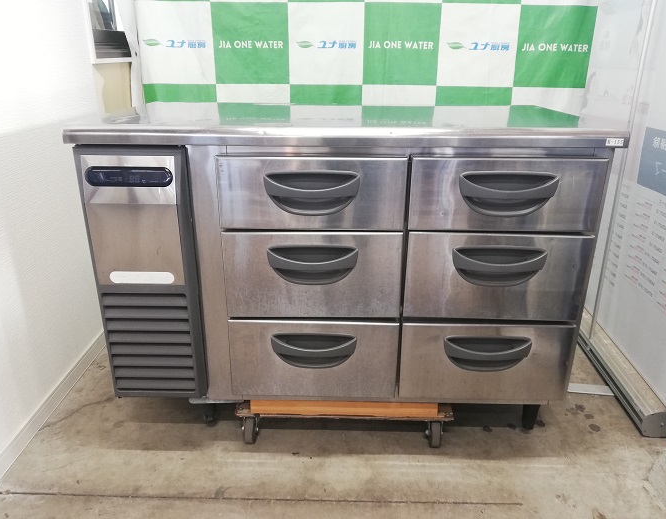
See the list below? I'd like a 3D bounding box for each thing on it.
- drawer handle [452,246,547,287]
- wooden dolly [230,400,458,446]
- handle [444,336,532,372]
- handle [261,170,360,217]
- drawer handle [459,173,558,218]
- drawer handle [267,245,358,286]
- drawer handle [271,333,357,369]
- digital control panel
[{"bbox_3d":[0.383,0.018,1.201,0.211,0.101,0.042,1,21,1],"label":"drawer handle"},{"bbox_3d":[0.037,0.368,1.631,0.590,0.160,0.480,1,21,1],"label":"wooden dolly"},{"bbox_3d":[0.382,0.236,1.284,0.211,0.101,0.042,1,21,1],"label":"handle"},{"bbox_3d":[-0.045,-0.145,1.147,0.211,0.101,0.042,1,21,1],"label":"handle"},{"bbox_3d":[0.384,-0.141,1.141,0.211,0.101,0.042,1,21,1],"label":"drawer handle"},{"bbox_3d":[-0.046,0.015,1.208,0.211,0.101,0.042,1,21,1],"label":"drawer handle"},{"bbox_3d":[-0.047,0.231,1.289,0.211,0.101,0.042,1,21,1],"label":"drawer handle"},{"bbox_3d":[-0.449,-0.181,1.144,0.196,0.048,0.020,1,21,1],"label":"digital control panel"}]

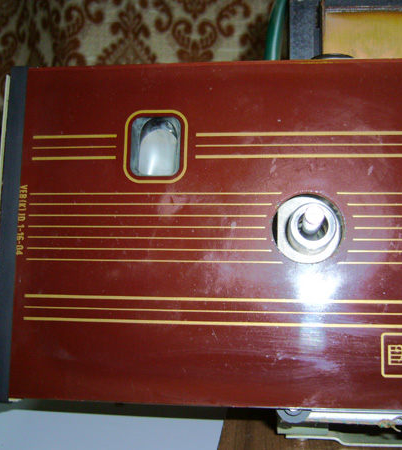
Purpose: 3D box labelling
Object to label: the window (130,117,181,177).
[{"bbox_3d":[-0.019,-0.032,0.250,0.021,0.025,0.005,0,-7,6],"label":"window"}]

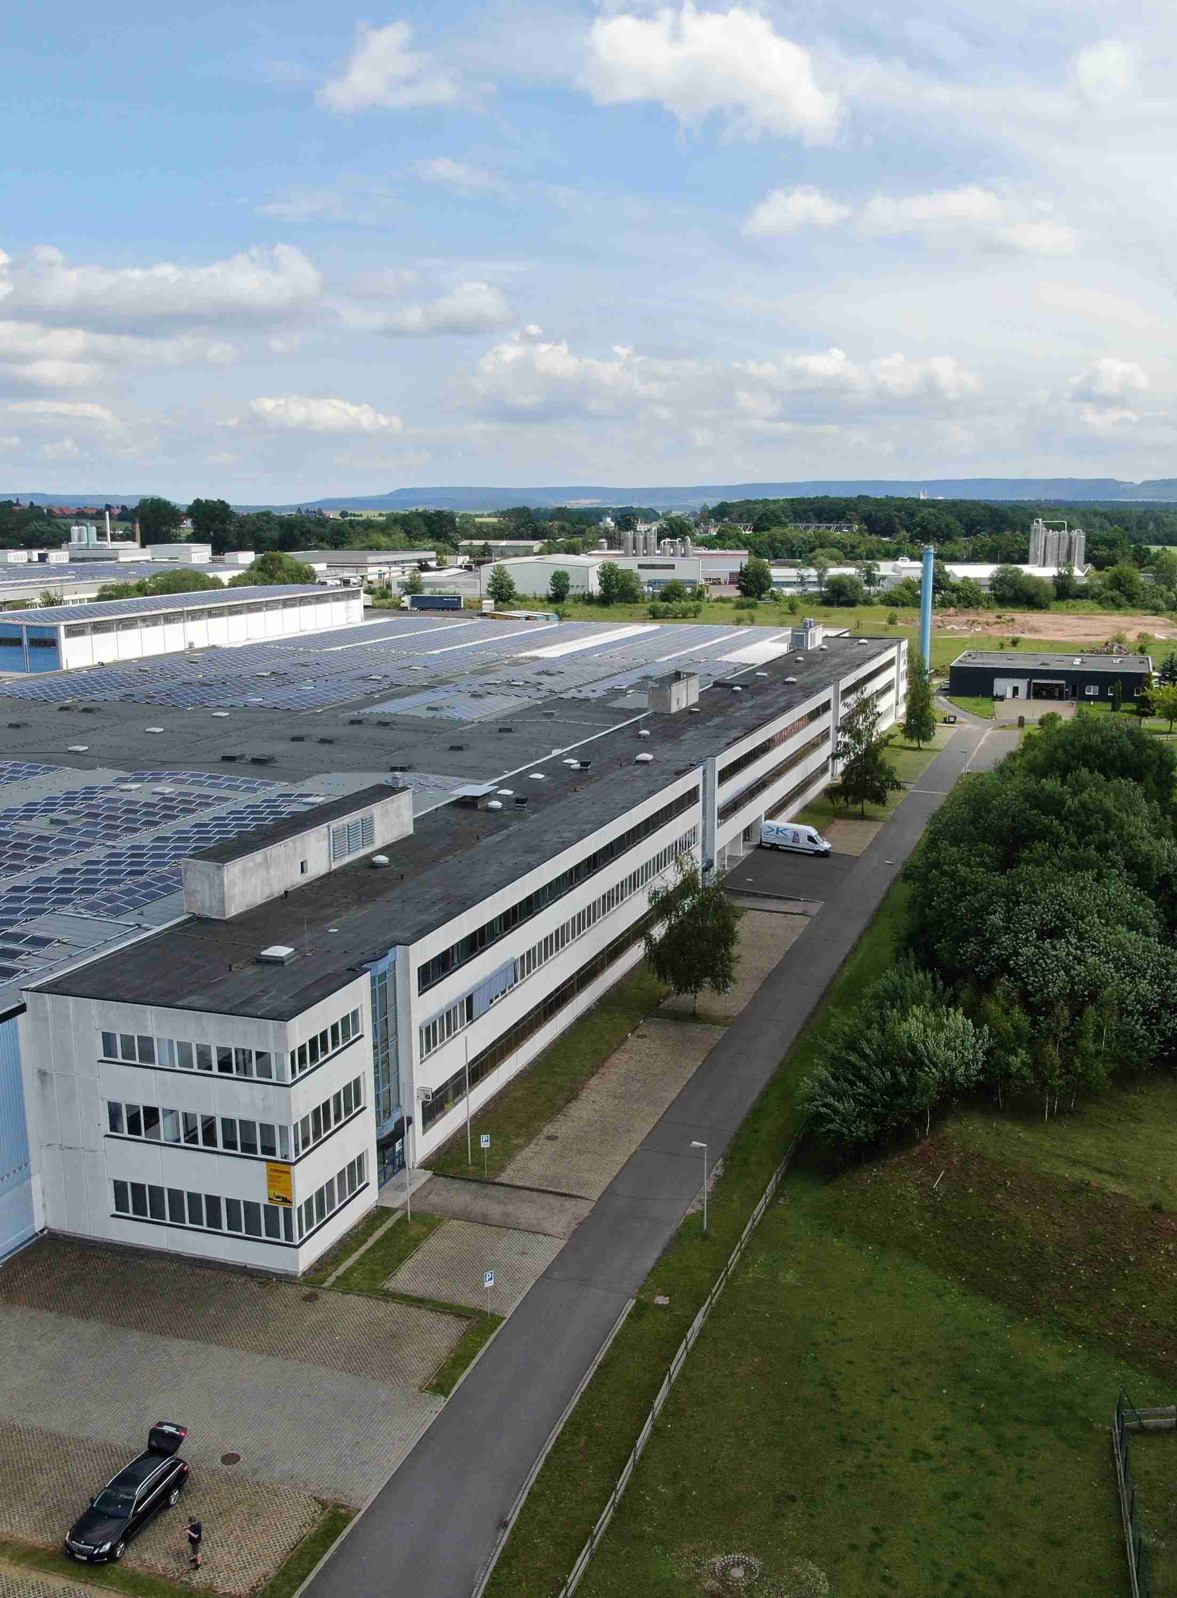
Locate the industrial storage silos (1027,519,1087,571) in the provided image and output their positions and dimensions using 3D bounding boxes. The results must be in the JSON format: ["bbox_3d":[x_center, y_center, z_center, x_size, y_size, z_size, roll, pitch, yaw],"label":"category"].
[{"bbox_3d":[190.329,-99.480,600.307,23.000,28.000,13.000,3,12,19],"label":"industrial storage silos"}]

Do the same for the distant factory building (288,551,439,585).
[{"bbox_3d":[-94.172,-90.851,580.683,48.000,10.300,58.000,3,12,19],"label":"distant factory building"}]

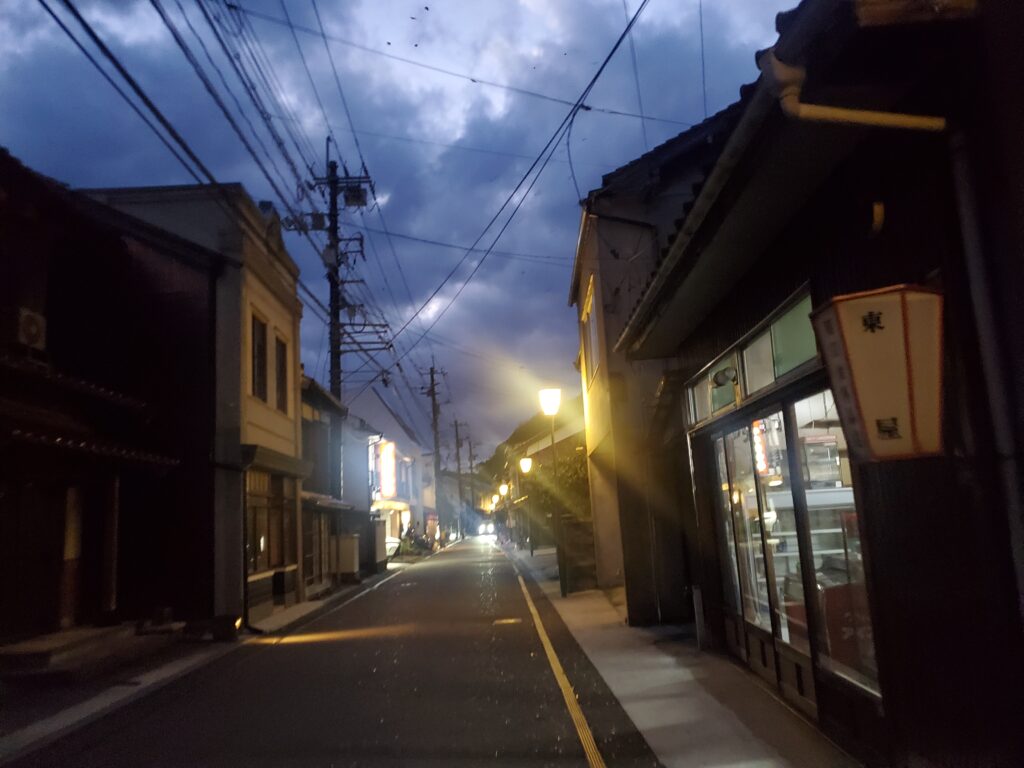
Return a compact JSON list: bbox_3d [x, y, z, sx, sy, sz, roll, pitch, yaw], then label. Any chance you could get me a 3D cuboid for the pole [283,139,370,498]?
[{"bbox_3d":[-4.780,-0.875,20.473,2.500,12.140,0.900,-3,-10,-2],"label":"pole"}]

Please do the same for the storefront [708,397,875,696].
[{"bbox_3d":[2.009,1.105,5.948,0.150,1.750,3.300,-4,-10,2],"label":"storefront"}]

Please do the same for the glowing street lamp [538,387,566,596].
[{"bbox_3d":[0.820,1.923,14.068,0.400,3.810,0.400,-3,-10,-2],"label":"glowing street lamp"}]

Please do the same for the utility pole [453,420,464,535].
[{"bbox_3d":[-4.928,8.851,72.586,0.800,10.890,0.500,-3,-10,-2],"label":"utility pole"}]

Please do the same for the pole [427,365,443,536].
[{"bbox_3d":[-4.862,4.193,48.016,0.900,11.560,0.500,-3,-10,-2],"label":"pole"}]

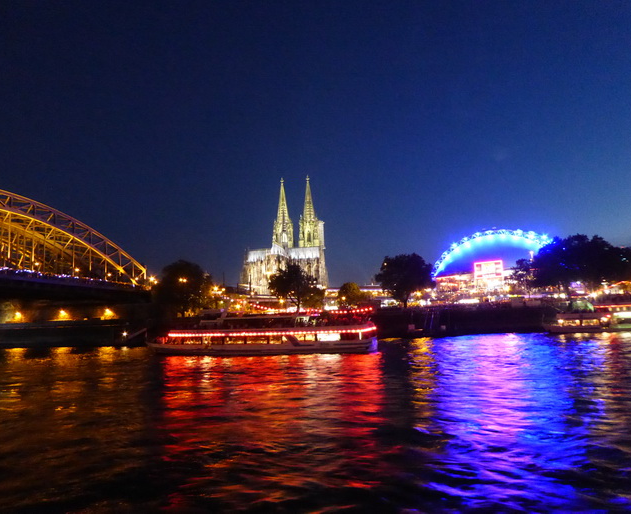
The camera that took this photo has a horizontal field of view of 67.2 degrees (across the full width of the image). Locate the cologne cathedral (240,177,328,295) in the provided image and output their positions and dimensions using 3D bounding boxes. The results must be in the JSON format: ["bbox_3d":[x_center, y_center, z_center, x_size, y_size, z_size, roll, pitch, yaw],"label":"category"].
[{"bbox_3d":[-32.256,-25.287,514.382,86.250,157.300,144.600,-3,-7,10],"label":"cologne cathedral"}]

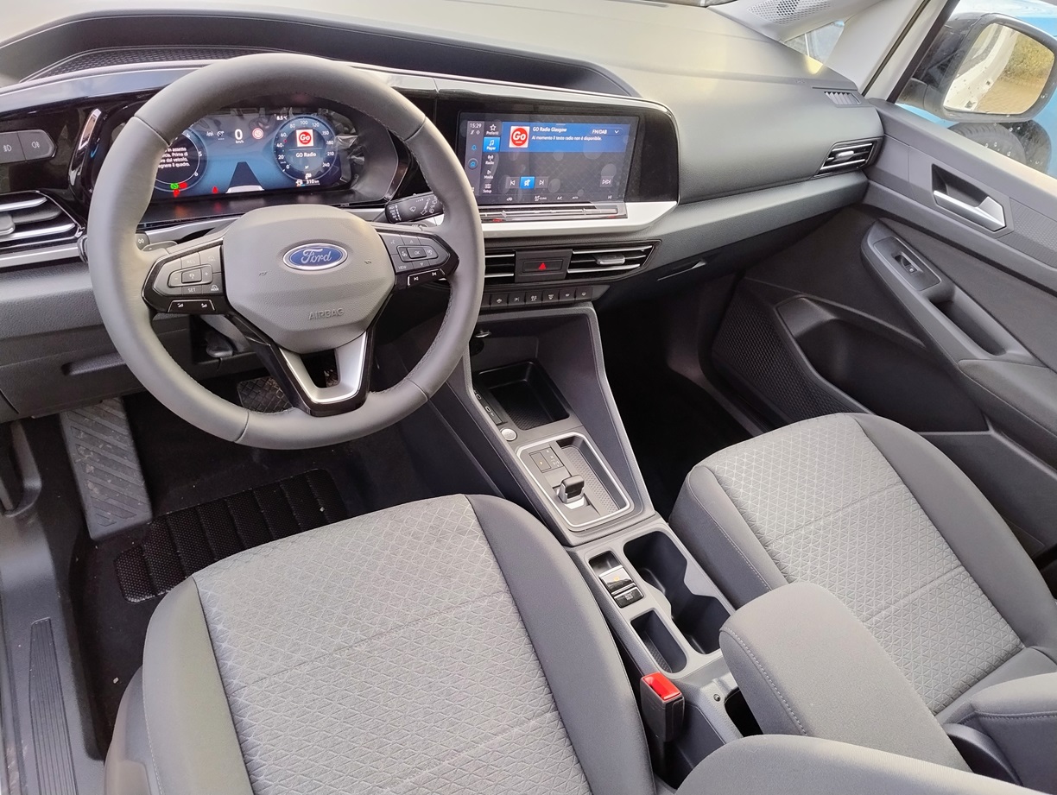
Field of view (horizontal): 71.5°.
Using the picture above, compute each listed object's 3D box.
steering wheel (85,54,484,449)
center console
[{"bbox_3d":[-0.220,-0.135,0.726,0.370,0.370,0.100,-9,15,-31],"label":"steering wheel"},{"bbox_3d":[0.114,0.192,0.997,0.240,0.330,0.700,-11,50,-33],"label":"center console"}]

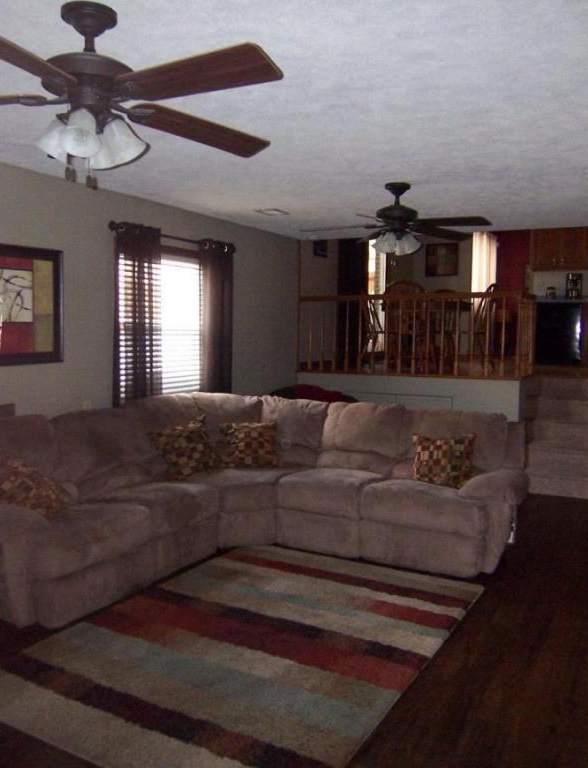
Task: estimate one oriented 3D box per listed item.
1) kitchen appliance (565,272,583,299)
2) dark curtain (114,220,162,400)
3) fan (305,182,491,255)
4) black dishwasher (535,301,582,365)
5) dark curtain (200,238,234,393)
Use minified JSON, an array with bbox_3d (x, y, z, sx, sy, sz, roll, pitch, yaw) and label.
[{"bbox_3d":[3.955,-1.383,9.620,0.230,0.350,0.250,3,5,28],"label":"kitchen appliance"},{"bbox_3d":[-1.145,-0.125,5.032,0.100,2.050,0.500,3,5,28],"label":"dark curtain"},{"bbox_3d":[0.681,-1.082,4.483,1.320,0.470,1.320,3,5,28],"label":"fan"},{"bbox_3d":[3.808,-0.721,9.796,0.600,0.860,0.600,3,5,28],"label":"black dishwasher"},{"bbox_3d":[-0.666,-0.195,5.930,0.100,2.050,0.470,3,5,28],"label":"dark curtain"}]

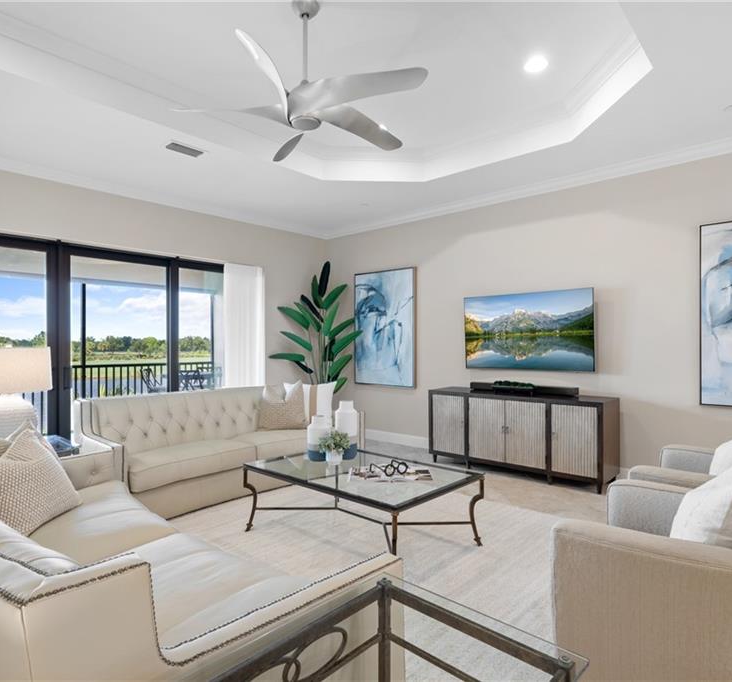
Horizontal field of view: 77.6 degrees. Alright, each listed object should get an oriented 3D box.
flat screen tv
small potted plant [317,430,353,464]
[{"bbox_3d":[1.707,-0.096,4.869,1.410,0.820,0.060,0,0,39],"label":"flat screen tv"},{"bbox_3d":[-0.233,0.786,3.359,0.235,0.240,0.235,0,0,0],"label":"small potted plant"}]

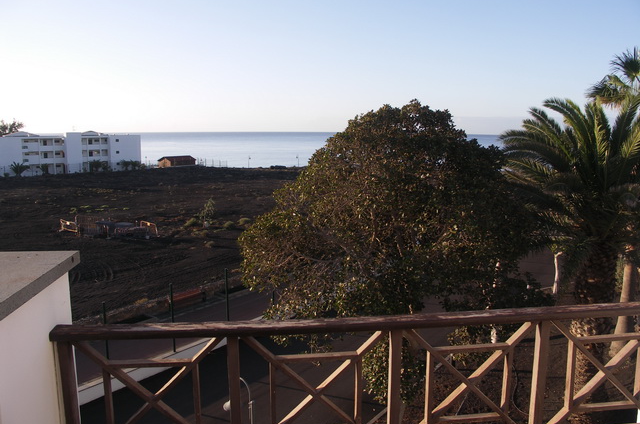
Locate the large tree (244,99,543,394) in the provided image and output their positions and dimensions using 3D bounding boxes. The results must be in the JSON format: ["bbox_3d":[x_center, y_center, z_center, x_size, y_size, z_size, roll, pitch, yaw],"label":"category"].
[{"bbox_3d":[1.500,1.150,11.500,6.600,6.900,6.200,1,9,0],"label":"large tree"}]

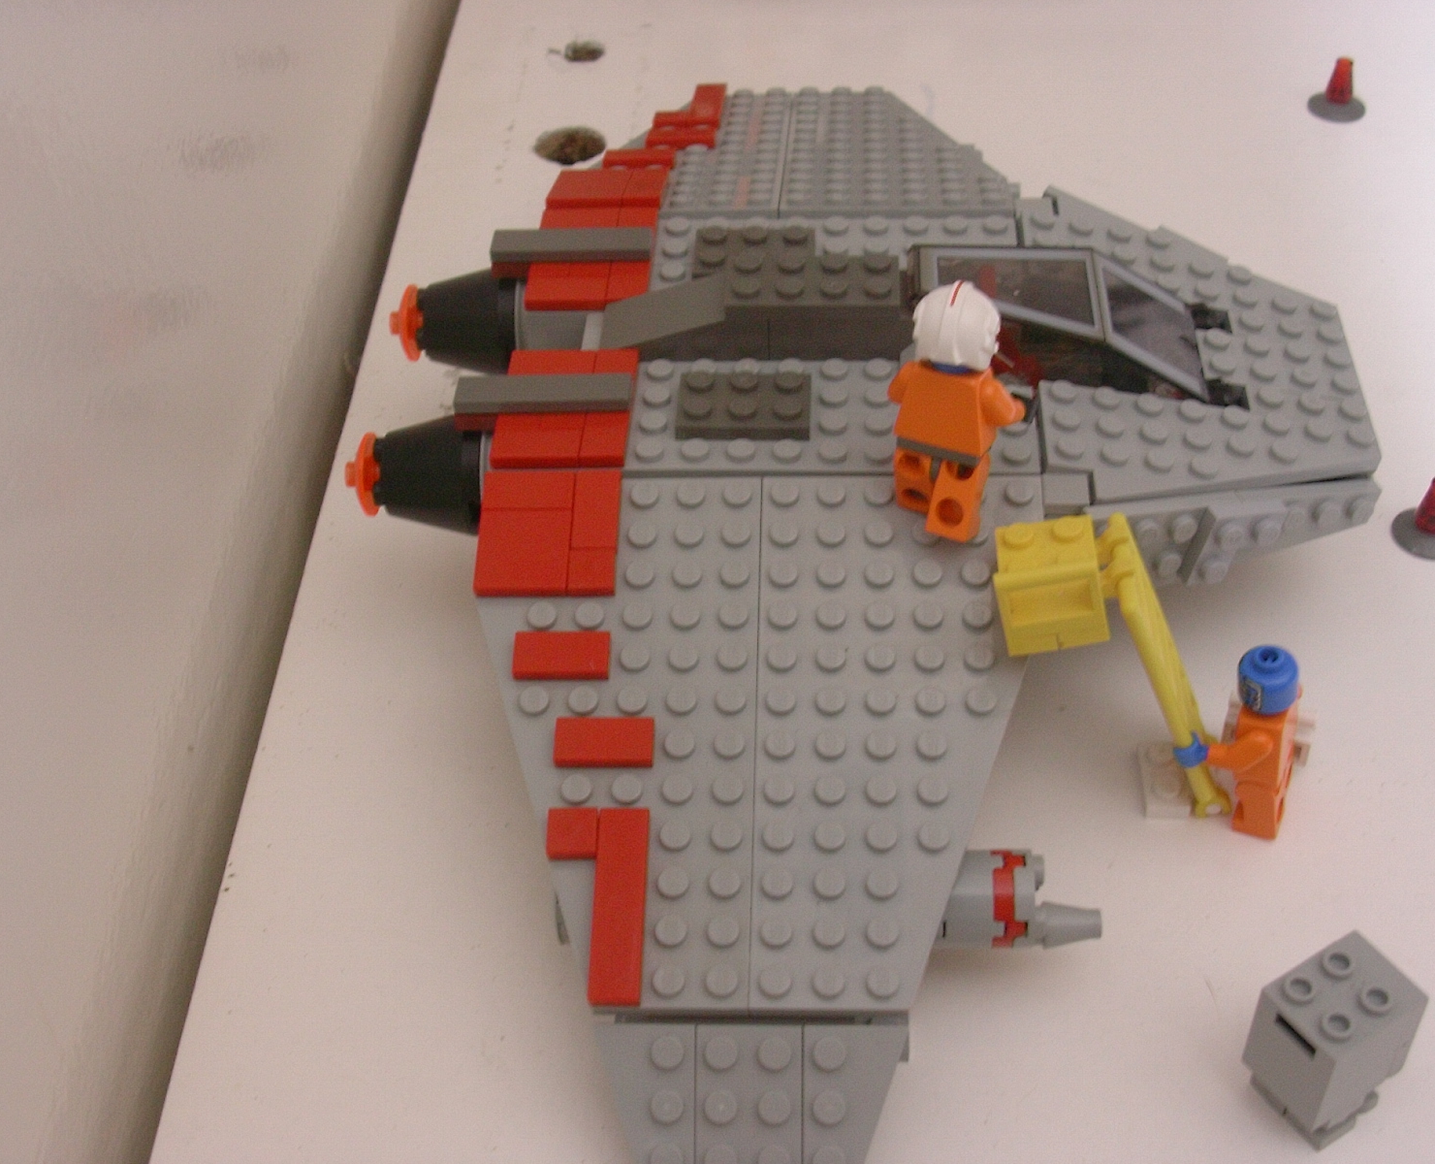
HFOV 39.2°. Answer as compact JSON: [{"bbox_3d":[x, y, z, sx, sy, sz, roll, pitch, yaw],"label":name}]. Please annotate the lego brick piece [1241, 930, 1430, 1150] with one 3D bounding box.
[{"bbox_3d":[0.099,0.073,0.324,0.020,0.026,0.016,-25,49,-22],"label":"lego brick piece"}]

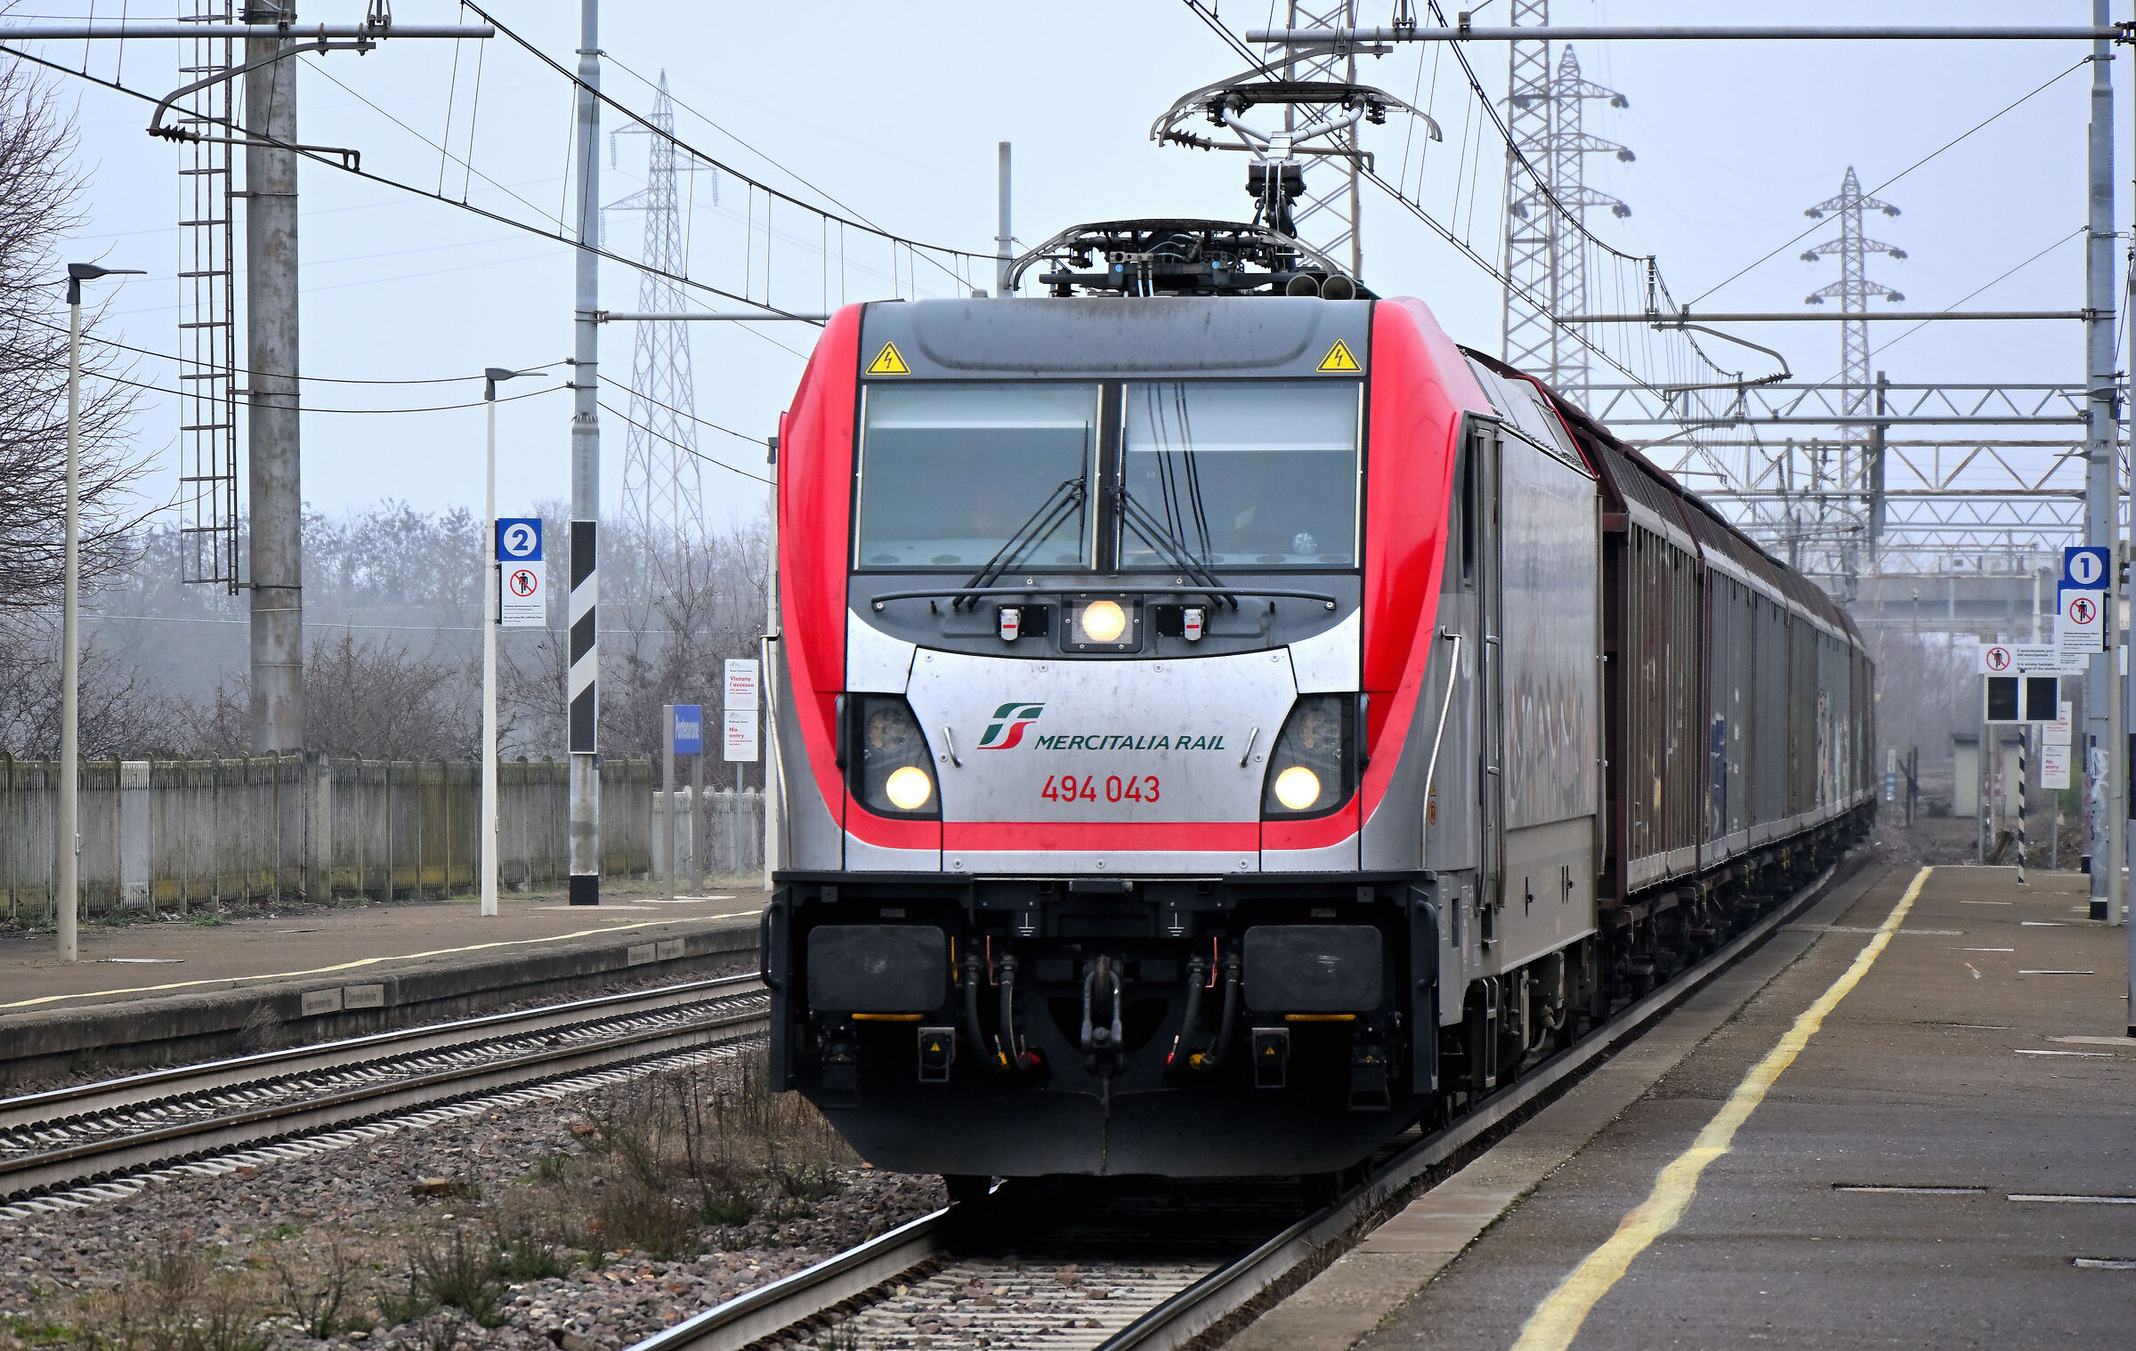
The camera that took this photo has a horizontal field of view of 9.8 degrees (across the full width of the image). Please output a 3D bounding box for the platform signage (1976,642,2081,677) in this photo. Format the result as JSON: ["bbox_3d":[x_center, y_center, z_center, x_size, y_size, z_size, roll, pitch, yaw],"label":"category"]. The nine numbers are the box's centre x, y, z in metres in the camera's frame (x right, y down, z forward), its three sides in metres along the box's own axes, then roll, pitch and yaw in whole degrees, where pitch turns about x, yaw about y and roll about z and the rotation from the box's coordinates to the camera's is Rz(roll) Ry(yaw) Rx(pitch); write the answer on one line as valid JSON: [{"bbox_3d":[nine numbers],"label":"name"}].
[{"bbox_3d":[12.917,-0.208,167.000,1.400,0.400,0.040,0,0,4],"label":"platform signage"}]

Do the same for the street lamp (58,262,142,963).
[{"bbox_3d":[-6.927,-0.447,89.400,0.620,5.000,0.250,0,0,5],"label":"street lamp"}]

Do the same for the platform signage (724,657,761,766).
[{"bbox_3d":[-3.909,0.427,149.500,0.400,1.220,0.040,0,0,4],"label":"platform signage"}]

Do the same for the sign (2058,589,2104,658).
[{"bbox_3d":[9.531,-0.498,117.000,0.400,0.600,0.040,0,0,4],"label":"sign"}]

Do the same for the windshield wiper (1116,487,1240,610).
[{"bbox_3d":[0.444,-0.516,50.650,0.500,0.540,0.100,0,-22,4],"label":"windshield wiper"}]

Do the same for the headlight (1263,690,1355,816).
[{"bbox_3d":[0.979,0.330,50.750,0.390,0.515,0.200,0,-6,0],"label":"headlight"}]

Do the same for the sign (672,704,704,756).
[{"bbox_3d":[-3.958,0.566,130.000,0.060,0.510,2.500,0,0,5],"label":"sign"}]

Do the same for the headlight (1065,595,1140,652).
[{"bbox_3d":[0.143,-0.211,50.900,0.305,0.235,0.120,0,0,4],"label":"headlight"}]

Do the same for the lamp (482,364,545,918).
[{"bbox_3d":[-5.048,-0.305,113.700,0.600,5.000,0.250,0,0,5],"label":"lamp"}]

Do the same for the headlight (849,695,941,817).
[{"bbox_3d":[-0.703,0.328,50.500,0.370,0.490,0.160,0,0,4],"label":"headlight"}]

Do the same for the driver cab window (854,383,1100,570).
[{"bbox_3d":[-0.367,-0.810,50.800,1.000,0.820,0.060,0,-22,4],"label":"driver cab window"}]

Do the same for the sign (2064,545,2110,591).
[{"bbox_3d":[9.428,-0.986,115.300,0.400,0.400,0.040,0,0,4],"label":"sign"}]

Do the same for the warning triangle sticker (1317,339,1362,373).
[{"bbox_3d":[1.118,-1.314,51.250,0.188,0.163,0.010,0,-28,2],"label":"warning triangle sticker"}]

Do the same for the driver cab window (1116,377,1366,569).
[{"bbox_3d":[0.703,-0.816,50.720,1.000,0.830,0.060,0,-22,4],"label":"driver cab window"}]

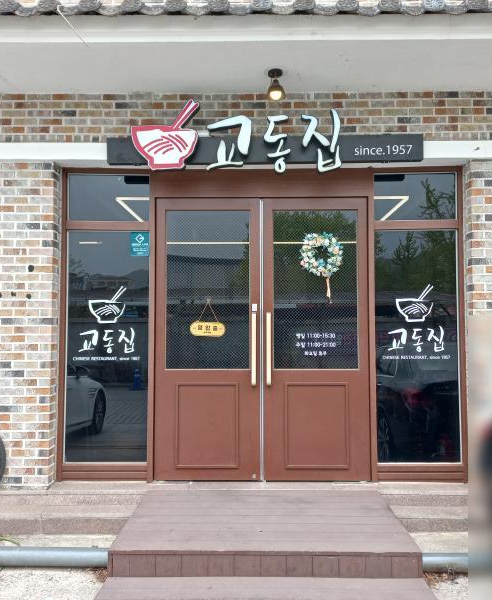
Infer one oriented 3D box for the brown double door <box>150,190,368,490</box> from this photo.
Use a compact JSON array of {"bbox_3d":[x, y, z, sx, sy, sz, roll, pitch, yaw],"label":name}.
[{"bbox_3d":[0.130,0.281,4.600,1.738,2.302,0.100,0,-3,1],"label":"brown double door"}]

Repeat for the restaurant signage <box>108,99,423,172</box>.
[{"bbox_3d":[0.139,-1.213,4.340,2.325,0.550,0.180,0,-3,1],"label":"restaurant signage"}]

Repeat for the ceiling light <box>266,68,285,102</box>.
[{"bbox_3d":[0.219,-1.552,4.214,0.125,0.197,0.125,0,-3,1],"label":"ceiling light"}]

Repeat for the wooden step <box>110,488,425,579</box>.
[{"bbox_3d":[0.119,1.466,3.709,1.698,0.139,1.160,0,-3,1],"label":"wooden step"}]

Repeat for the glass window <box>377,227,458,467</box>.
[{"bbox_3d":[1.369,0.365,4.609,0.670,1.861,0.060,0,-3,1],"label":"glass window"}]

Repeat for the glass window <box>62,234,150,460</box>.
[{"bbox_3d":[-1.122,0.368,4.662,0.673,1.865,0.060,0,-3,1],"label":"glass window"}]

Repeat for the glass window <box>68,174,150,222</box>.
[{"bbox_3d":[-1.117,-0.833,4.726,0.674,0.385,0.060,0,-3,1],"label":"glass window"}]

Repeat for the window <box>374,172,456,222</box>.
[{"bbox_3d":[1.371,-0.837,4.673,0.659,0.386,0.060,0,-3,1],"label":"window"}]

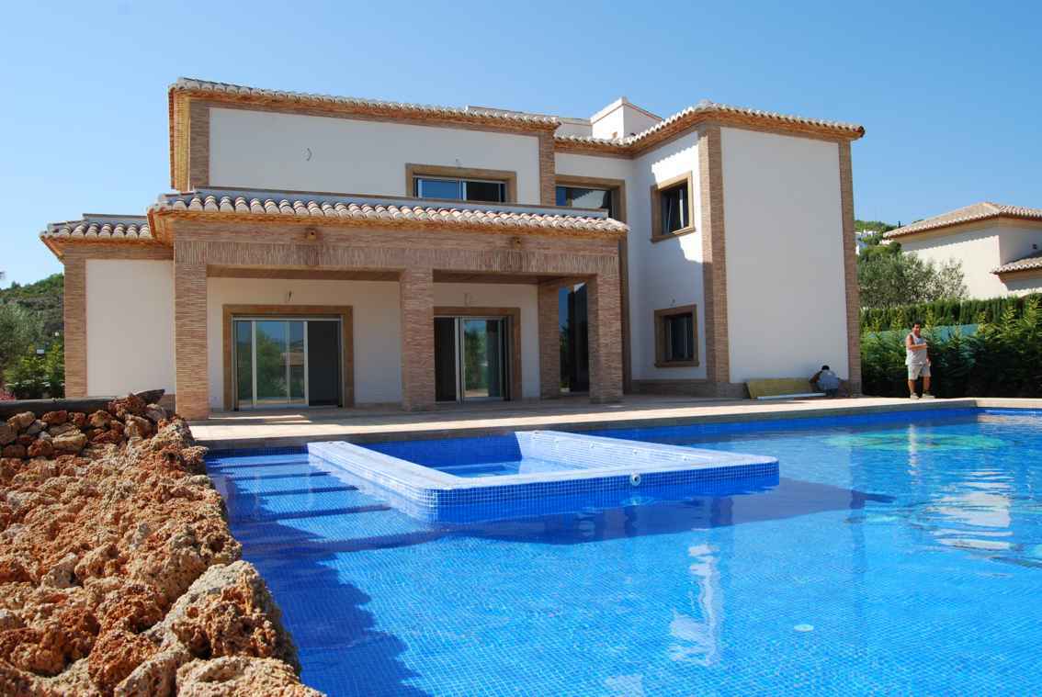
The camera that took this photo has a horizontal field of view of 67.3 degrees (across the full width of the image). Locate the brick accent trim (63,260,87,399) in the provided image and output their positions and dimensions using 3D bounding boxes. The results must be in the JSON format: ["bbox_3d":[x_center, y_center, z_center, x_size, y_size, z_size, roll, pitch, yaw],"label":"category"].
[{"bbox_3d":[-9.715,-0.270,17.123,0.420,3.364,0.420,-1,-2,-23],"label":"brick accent trim"}]

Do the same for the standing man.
[{"bbox_3d":[8.632,0.256,17.100,0.580,1.710,0.420,-1,-2,-7],"label":"standing man"}]

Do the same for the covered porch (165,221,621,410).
[{"bbox_3d":[-2.671,-0.549,17.891,9.744,3.840,3.168,-1,-2,-24],"label":"covered porch"}]

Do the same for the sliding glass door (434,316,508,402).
[{"bbox_3d":[-1.481,0.284,20.601,2.465,2.255,0.131,-1,-2,-23],"label":"sliding glass door"}]

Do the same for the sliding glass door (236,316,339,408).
[{"bbox_3d":[-5.589,0.351,18.850,2.465,2.208,0.131,-1,-2,-23],"label":"sliding glass door"}]

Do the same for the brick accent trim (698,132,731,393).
[{"bbox_3d":[4.848,-2.219,19.628,0.428,6.721,0.435,-1,-2,-23],"label":"brick accent trim"}]

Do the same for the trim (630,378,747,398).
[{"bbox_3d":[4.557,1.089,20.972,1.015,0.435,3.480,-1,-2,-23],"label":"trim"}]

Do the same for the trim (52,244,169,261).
[{"bbox_3d":[-8.901,-2.106,17.323,2.248,0.276,0.217,-1,-2,-23],"label":"trim"}]

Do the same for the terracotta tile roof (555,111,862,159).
[{"bbox_3d":[5.181,-5.715,21.163,7.680,0.643,3.984,-1,-2,-24],"label":"terracotta tile roof"}]

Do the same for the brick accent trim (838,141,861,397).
[{"bbox_3d":[8.831,-2.225,21.322,0.457,6.851,0.435,-1,-2,-23],"label":"brick accent trim"}]

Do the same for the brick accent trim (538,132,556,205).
[{"bbox_3d":[0.674,-4.616,21.745,0.464,2.668,0.435,-1,-2,-23],"label":"brick accent trim"}]

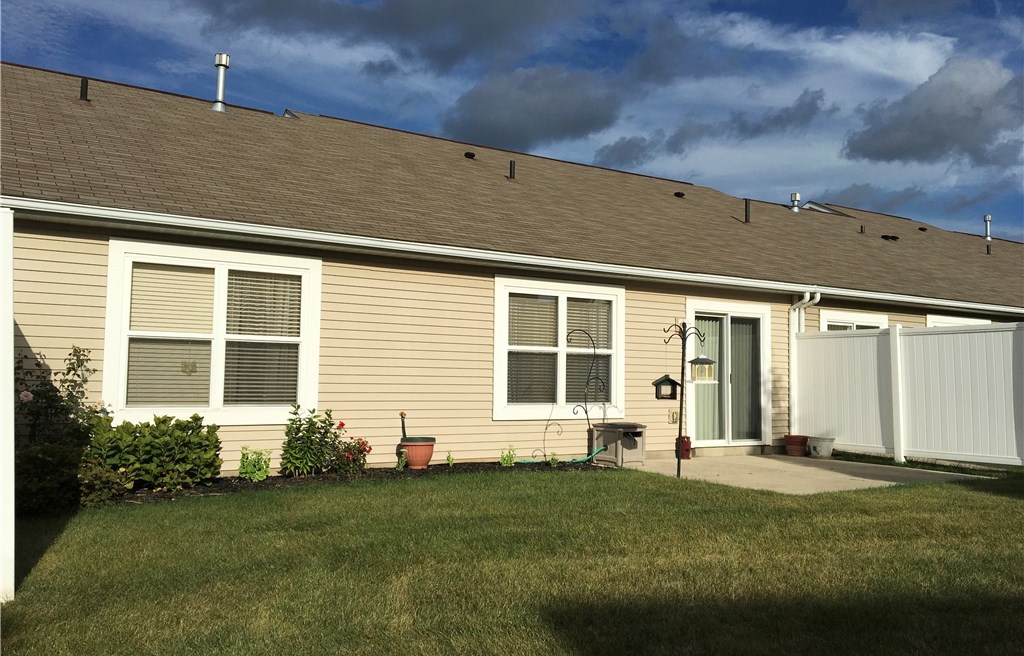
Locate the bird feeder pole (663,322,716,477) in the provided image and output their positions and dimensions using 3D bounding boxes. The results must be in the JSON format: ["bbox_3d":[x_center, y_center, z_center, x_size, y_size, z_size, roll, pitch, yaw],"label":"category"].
[{"bbox_3d":[1.881,0.779,9.301,0.463,1.709,0.402,3,-4,-33],"label":"bird feeder pole"}]

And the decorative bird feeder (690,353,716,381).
[{"bbox_3d":[2.087,0.452,9.352,0.282,0.312,0.272,3,-4,-33],"label":"decorative bird feeder"}]

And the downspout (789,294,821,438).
[{"bbox_3d":[4.673,0.672,13.736,0.322,2.444,0.342,3,-4,-33],"label":"downspout"}]

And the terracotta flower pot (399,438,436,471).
[{"bbox_3d":[-1.060,1.425,9.723,0.392,0.360,0.392,1,-4,0],"label":"terracotta flower pot"}]

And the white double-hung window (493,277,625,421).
[{"bbox_3d":[0.675,0.289,11.315,2.152,1.830,0.121,3,-4,-33],"label":"white double-hung window"}]

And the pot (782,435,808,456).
[{"bbox_3d":[4.370,1.813,13.178,0.360,0.315,0.360,1,-4,0],"label":"pot"}]

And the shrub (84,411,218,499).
[{"bbox_3d":[-3.315,1.131,7.913,1.300,0.710,0.800,3,-5,-33],"label":"shrub"}]

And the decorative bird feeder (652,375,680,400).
[{"bbox_3d":[1.883,0.723,10.389,0.330,0.290,0.220,1,-4,-7],"label":"decorative bird feeder"}]

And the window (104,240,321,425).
[{"bbox_3d":[-2.993,0.091,8.784,2.137,1.815,0.100,3,-5,-33],"label":"window"}]

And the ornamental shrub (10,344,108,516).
[{"bbox_3d":[-3.837,0.805,7.256,0.754,1.317,1.006,3,-4,-33],"label":"ornamental shrub"}]

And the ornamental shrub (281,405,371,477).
[{"bbox_3d":[-1.969,1.208,9.105,0.804,0.754,0.503,3,-4,-33],"label":"ornamental shrub"}]

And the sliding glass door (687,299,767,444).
[{"bbox_3d":[3.332,0.698,13.060,1.830,2.182,0.131,3,-4,-33],"label":"sliding glass door"}]

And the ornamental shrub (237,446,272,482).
[{"bbox_3d":[-2.590,1.373,8.662,0.310,0.340,0.290,3,-5,-33],"label":"ornamental shrub"}]

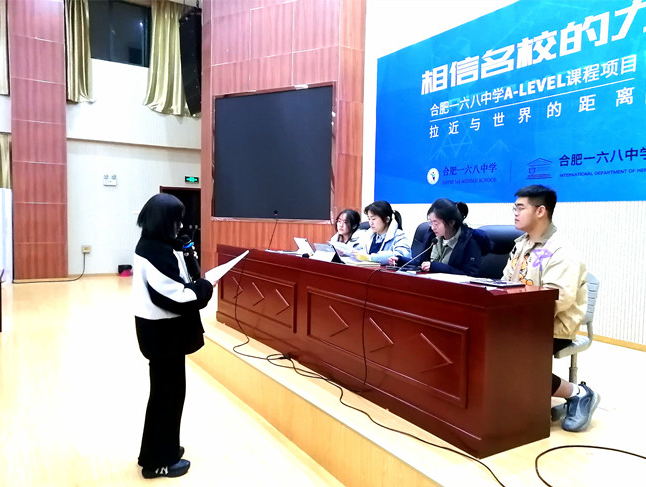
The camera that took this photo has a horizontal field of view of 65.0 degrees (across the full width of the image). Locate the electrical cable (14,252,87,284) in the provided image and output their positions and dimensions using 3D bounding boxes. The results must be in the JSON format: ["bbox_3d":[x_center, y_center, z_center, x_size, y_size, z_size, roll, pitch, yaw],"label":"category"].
[{"bbox_3d":[-6.040,0.514,11.311,1.500,0.540,0.800,-1,4,-32],"label":"electrical cable"}]

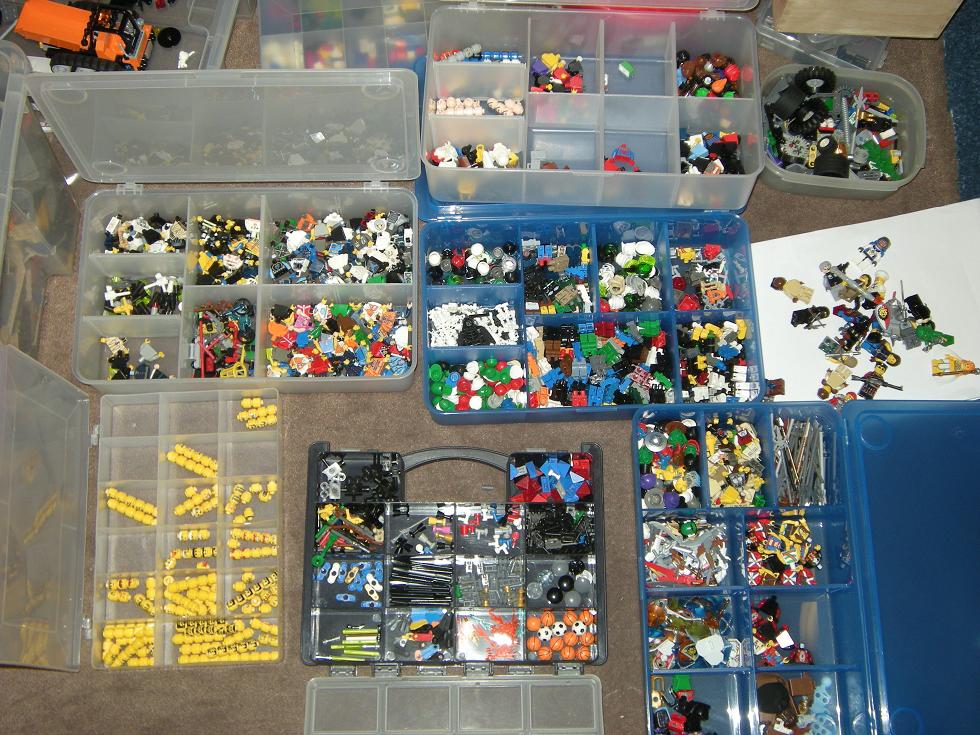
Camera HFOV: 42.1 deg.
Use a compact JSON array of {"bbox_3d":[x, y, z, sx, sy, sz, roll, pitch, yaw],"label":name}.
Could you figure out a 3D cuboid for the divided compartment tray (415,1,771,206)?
[{"bbox_3d":[0.102,-0.261,1.290,0.333,0.060,0.200,2,63,0],"label":"divided compartment tray"}]

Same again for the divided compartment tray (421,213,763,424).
[{"bbox_3d":[0.098,-0.047,1.288,0.333,0.060,0.200,-2,74,-2],"label":"divided compartment tray"}]

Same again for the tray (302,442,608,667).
[{"bbox_3d":[-0.033,0.180,1.225,0.281,0.045,0.208,0,74,-2],"label":"tray"}]

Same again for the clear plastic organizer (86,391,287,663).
[{"bbox_3d":[-0.287,0.155,1.228,0.173,0.037,0.262,-2,74,-3],"label":"clear plastic organizer"}]

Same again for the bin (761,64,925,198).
[{"bbox_3d":[0.370,-0.245,1.359,0.173,0.049,0.136,6,74,0],"label":"bin"}]

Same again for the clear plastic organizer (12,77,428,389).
[{"bbox_3d":[-0.234,-0.112,1.192,0.340,0.259,0.221,-1,74,-2],"label":"clear plastic organizer"}]

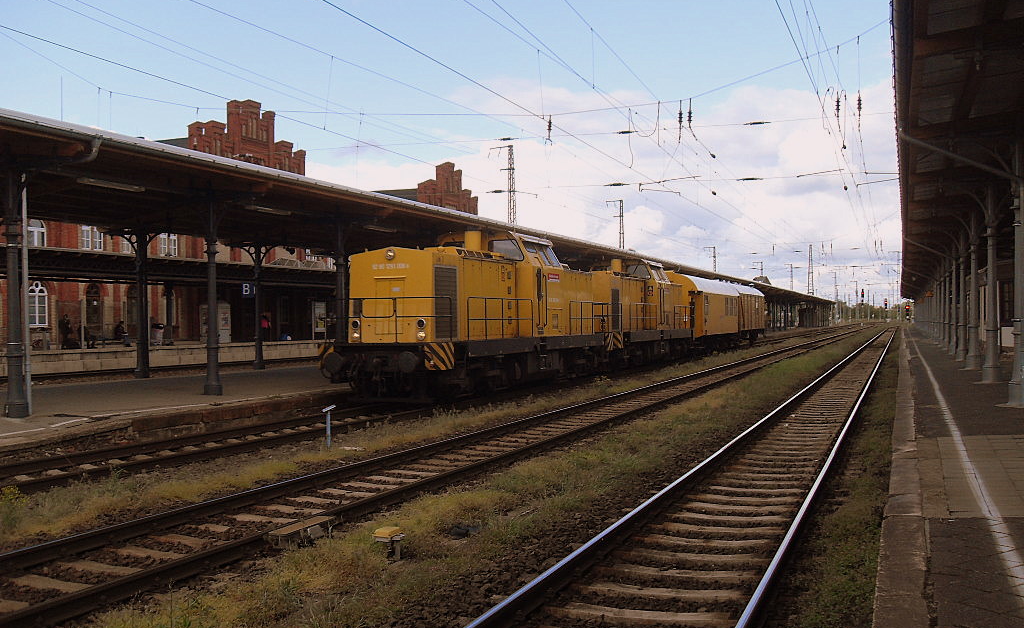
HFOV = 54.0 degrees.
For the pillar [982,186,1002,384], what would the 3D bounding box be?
[{"bbox_3d":[10.740,-0.660,22.500,0.390,4.380,0.390,0,0,22],"label":"pillar"}]

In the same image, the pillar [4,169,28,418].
[{"bbox_3d":[-8.560,-0.360,17.300,0.380,4.280,0.380,0,0,22],"label":"pillar"}]

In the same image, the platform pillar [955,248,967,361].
[{"bbox_3d":[15.300,-0.450,34.300,0.380,4.050,0.380,0,0,22],"label":"platform pillar"}]

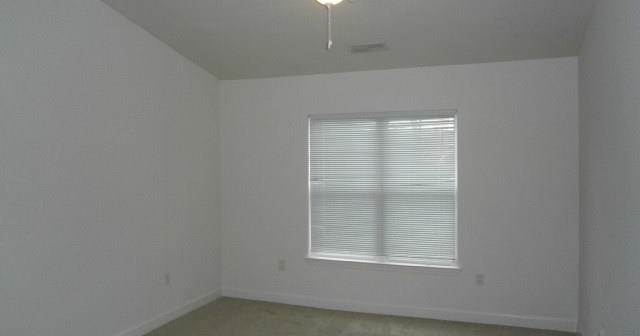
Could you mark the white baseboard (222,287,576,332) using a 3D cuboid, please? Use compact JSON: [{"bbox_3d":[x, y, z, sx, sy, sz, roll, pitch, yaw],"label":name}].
[{"bbox_3d":[0.570,1.413,4.825,3.600,0.104,0.020,0,1,20],"label":"white baseboard"}]

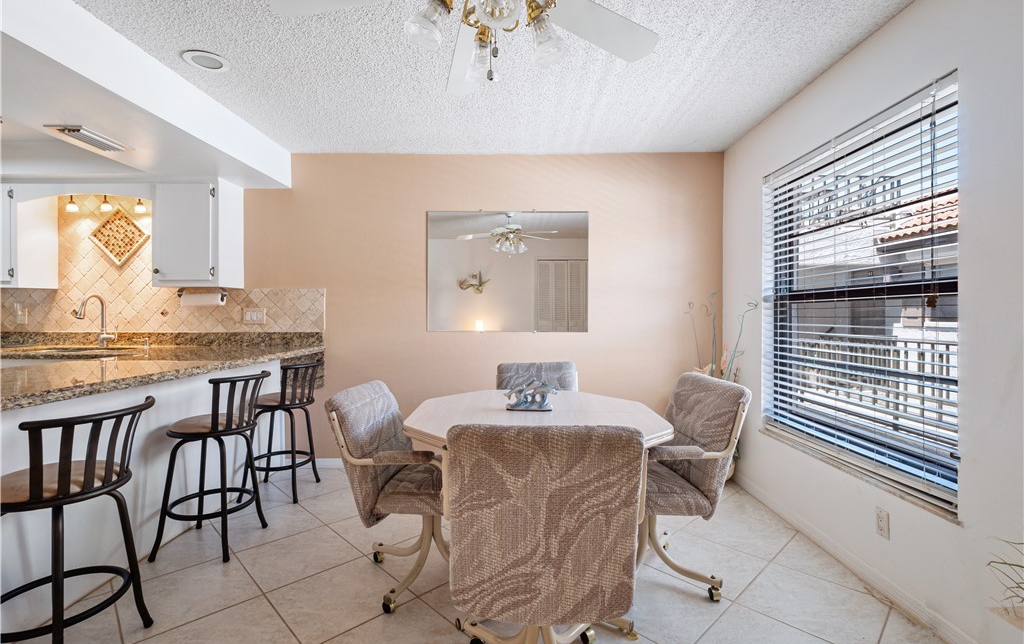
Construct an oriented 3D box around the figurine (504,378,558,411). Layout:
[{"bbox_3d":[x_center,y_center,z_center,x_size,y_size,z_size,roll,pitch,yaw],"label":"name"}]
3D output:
[{"bbox_3d":[0.092,0.334,2.197,0.250,0.145,0.090,0,1,1],"label":"figurine"}]

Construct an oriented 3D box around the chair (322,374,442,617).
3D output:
[{"bbox_3d":[-0.406,0.698,2.088,0.620,0.890,0.570,0,1,4],"label":"chair"}]

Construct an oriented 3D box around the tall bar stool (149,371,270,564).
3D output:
[{"bbox_3d":[-1.522,0.691,2.415,0.460,0.885,0.420,0,1,15],"label":"tall bar stool"}]

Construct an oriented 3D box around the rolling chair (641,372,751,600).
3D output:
[{"bbox_3d":[0.609,0.702,2.108,0.620,0.890,0.570,0,1,-9],"label":"rolling chair"}]

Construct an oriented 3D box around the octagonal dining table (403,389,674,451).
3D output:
[{"bbox_3d":[0.099,0.775,2.136,1.060,0.745,1.200,0,1,1],"label":"octagonal dining table"}]

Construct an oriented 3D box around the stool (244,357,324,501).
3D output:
[{"bbox_3d":[-1.516,0.684,3.130,0.460,0.885,0.420,0,1,14],"label":"stool"}]

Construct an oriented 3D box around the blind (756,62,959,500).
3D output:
[{"bbox_3d":[1.591,-0.116,2.315,0.060,1.560,1.300,0,1,1],"label":"blind"}]

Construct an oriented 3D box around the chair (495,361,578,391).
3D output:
[{"bbox_3d":[0.178,0.695,2.714,0.570,0.890,0.620,0,1,-5],"label":"chair"}]

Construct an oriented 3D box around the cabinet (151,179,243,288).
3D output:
[{"bbox_3d":[-2.298,-0.637,3.484,0.470,0.765,0.300,0,1,1],"label":"cabinet"}]

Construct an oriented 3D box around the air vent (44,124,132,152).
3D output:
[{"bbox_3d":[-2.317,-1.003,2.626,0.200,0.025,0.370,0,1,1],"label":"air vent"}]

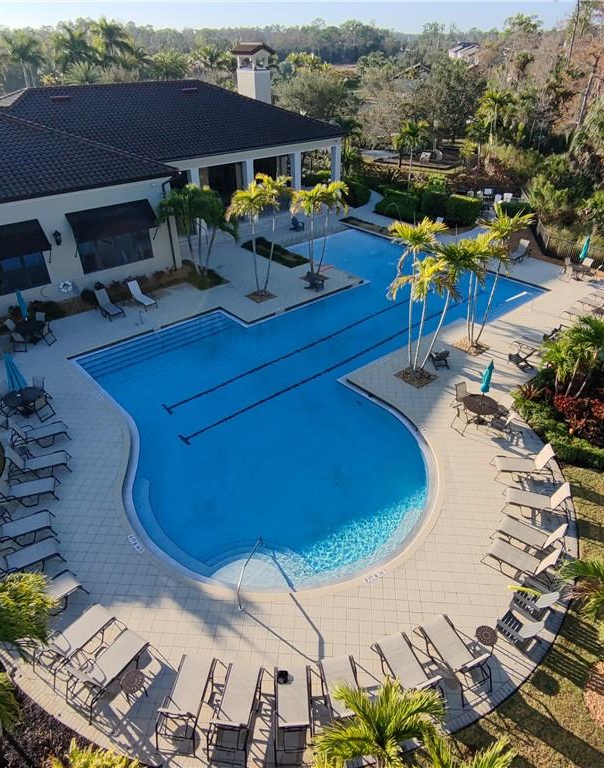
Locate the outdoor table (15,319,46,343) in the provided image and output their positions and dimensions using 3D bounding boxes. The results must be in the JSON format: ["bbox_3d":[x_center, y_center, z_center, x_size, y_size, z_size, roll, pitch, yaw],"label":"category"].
[{"bbox_3d":[-11.387,-2.071,21.286,1.250,0.720,1.250,1,34,0],"label":"outdoor table"}]

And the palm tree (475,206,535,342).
[{"bbox_3d":[7.734,-4.190,20.269,2.120,5.870,2.120,1,34,0],"label":"palm tree"}]

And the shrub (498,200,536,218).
[{"bbox_3d":[15.836,-12.696,36.709,2.600,1.250,1.100,11,36,16],"label":"shrub"}]

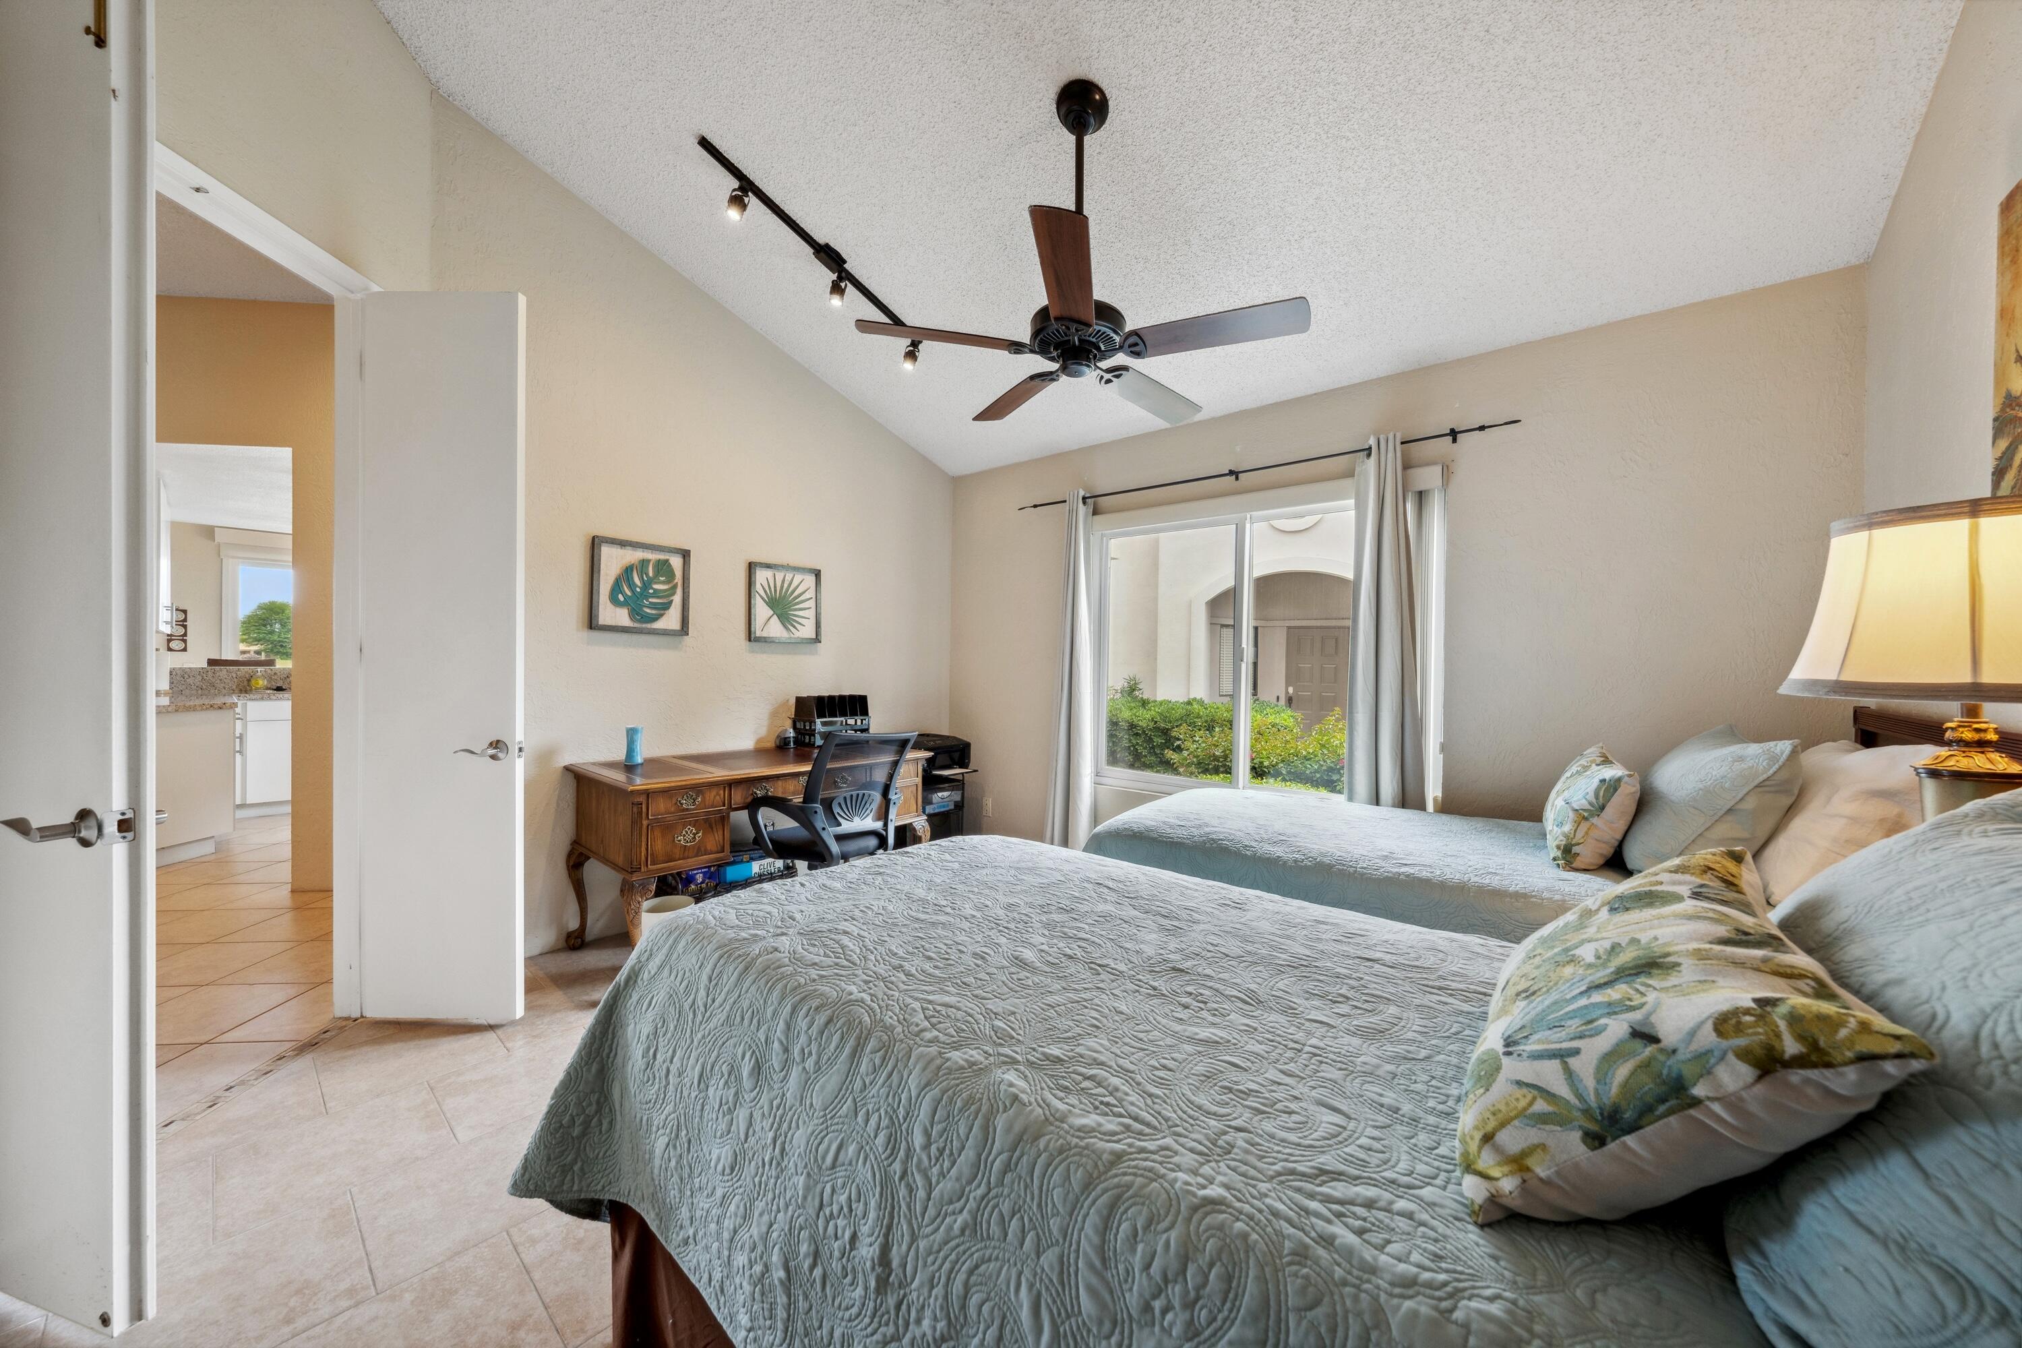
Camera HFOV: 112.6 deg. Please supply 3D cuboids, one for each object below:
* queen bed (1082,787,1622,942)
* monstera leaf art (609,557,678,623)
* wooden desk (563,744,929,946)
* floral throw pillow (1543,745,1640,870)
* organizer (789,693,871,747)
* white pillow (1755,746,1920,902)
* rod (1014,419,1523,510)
[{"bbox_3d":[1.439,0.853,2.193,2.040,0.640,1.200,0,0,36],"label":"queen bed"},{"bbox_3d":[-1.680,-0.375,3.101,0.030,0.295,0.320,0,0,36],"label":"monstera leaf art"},{"bbox_3d":[-1.119,0.777,3.034,0.810,0.782,1.360,0,0,43],"label":"wooden desk"},{"bbox_3d":[1.711,0.400,2.007,0.140,0.330,0.390,30,21,24],"label":"floral throw pillow"},{"bbox_3d":[-0.998,0.257,3.773,0.220,0.265,0.350,0,0,40],"label":"organizer"},{"bbox_3d":[2.085,0.365,1.722,0.170,0.440,0.640,39,22,30],"label":"white pillow"},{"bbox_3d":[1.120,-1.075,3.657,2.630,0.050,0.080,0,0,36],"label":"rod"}]

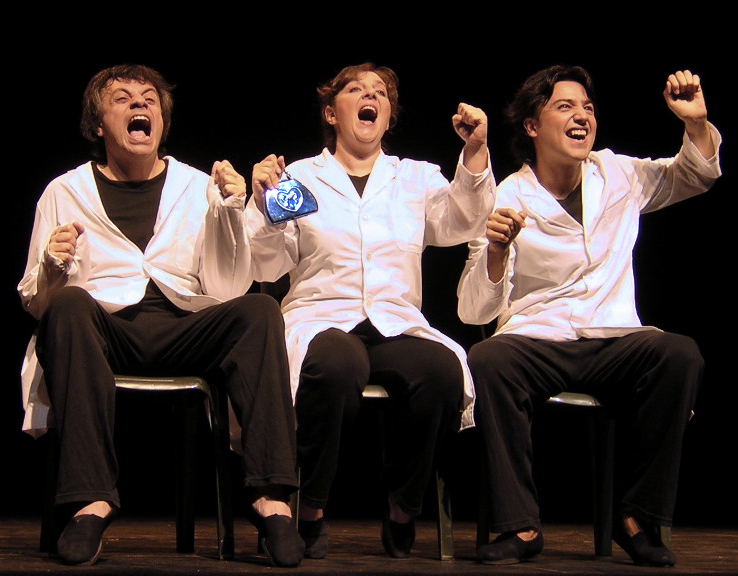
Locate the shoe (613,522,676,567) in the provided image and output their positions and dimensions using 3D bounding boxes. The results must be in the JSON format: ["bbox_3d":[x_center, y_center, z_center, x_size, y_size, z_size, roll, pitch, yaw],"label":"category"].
[{"bbox_3d":[0.703,0.652,3.290,0.090,0.090,0.250,4,-4,-18],"label":"shoe"}]

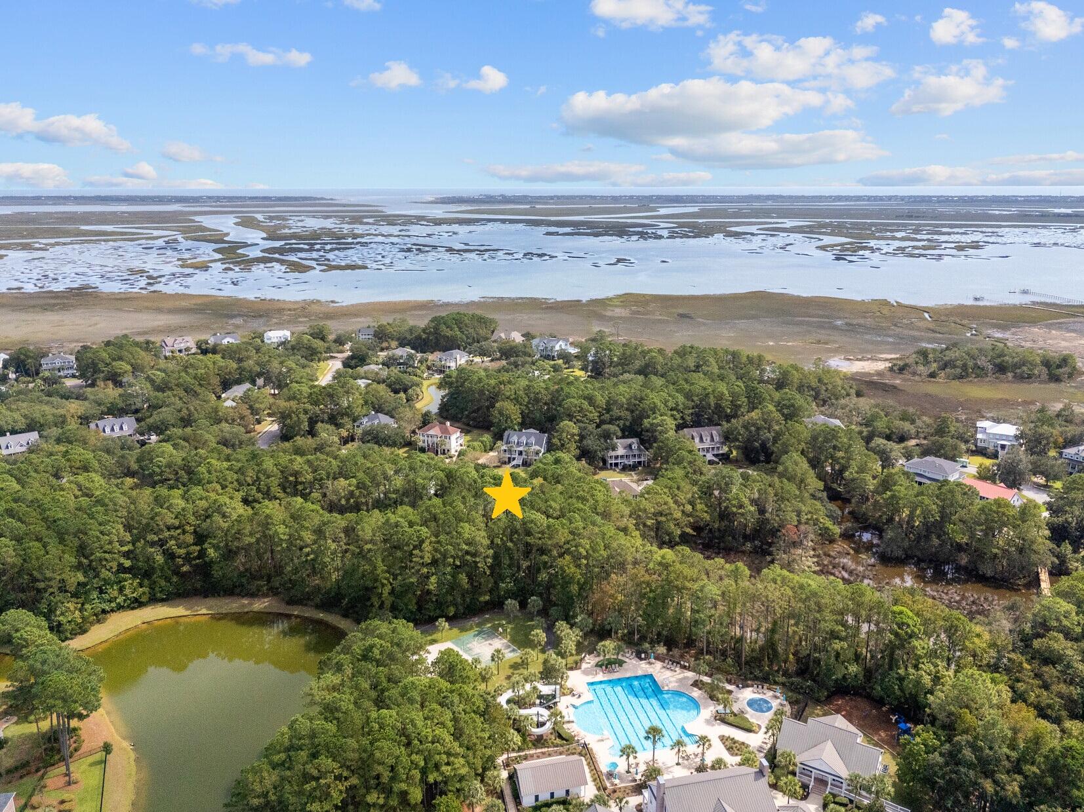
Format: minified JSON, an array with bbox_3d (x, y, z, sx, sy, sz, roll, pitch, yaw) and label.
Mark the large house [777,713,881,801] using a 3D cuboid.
[{"bbox_3d":[54.507,65.134,142.068,17.700,8.700,15.000,9,19,29],"label":"large house"}]

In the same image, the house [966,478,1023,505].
[{"bbox_3d":[151.300,30.790,255.270,12.500,8.800,17.000,-13,21,-38],"label":"house"}]

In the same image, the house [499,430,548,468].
[{"bbox_3d":[-6.928,16.327,301.433,17.200,12.200,16.200,3,17,10],"label":"house"}]

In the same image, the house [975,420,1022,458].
[{"bbox_3d":[188.500,12.350,311.760,15.000,12.300,12.500,8,18,25],"label":"house"}]

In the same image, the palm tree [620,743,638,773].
[{"bbox_3d":[16.330,65.960,140.460,3.450,6.150,3.450,0,16,0],"label":"palm tree"}]

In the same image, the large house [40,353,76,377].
[{"bbox_3d":[-279.849,-23.370,435.905,16.200,12.300,14.000,-9,19,-28],"label":"large house"}]

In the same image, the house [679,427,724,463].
[{"bbox_3d":[64.700,15.030,304.420,15.800,11.300,13.000,-4,17,-12],"label":"house"}]

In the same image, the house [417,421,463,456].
[{"bbox_3d":[-41.883,12.788,315.204,15.000,11.200,13.600,6,17,20],"label":"house"}]

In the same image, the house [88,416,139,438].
[{"bbox_3d":[-185.846,10.537,326.731,17.500,9.000,13.000,-14,21,-39],"label":"house"}]

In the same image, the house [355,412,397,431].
[{"bbox_3d":[-73.300,8.380,331.396,14.300,10.500,12.500,5,17,18],"label":"house"}]

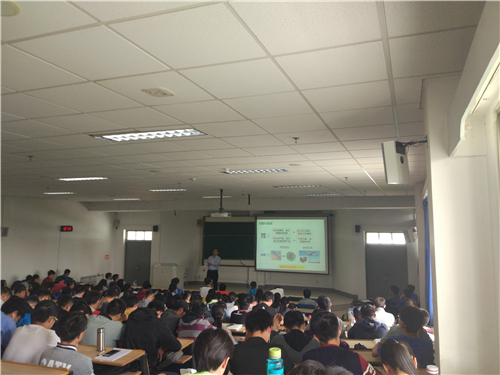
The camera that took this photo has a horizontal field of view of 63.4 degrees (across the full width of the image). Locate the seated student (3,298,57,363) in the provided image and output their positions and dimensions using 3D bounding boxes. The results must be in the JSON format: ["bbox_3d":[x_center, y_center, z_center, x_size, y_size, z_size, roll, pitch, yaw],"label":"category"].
[{"bbox_3d":[-1.846,1.641,3.579,0.540,1.240,0.780,-1,-5,18],"label":"seated student"}]

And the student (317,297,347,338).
[{"bbox_3d":[1.085,2.150,5.576,0.500,1.280,0.720,-1,-5,21],"label":"student"}]

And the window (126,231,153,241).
[{"bbox_3d":[-4.648,2.032,17.009,1.370,0.430,0.100,-2,-5,21],"label":"window"}]

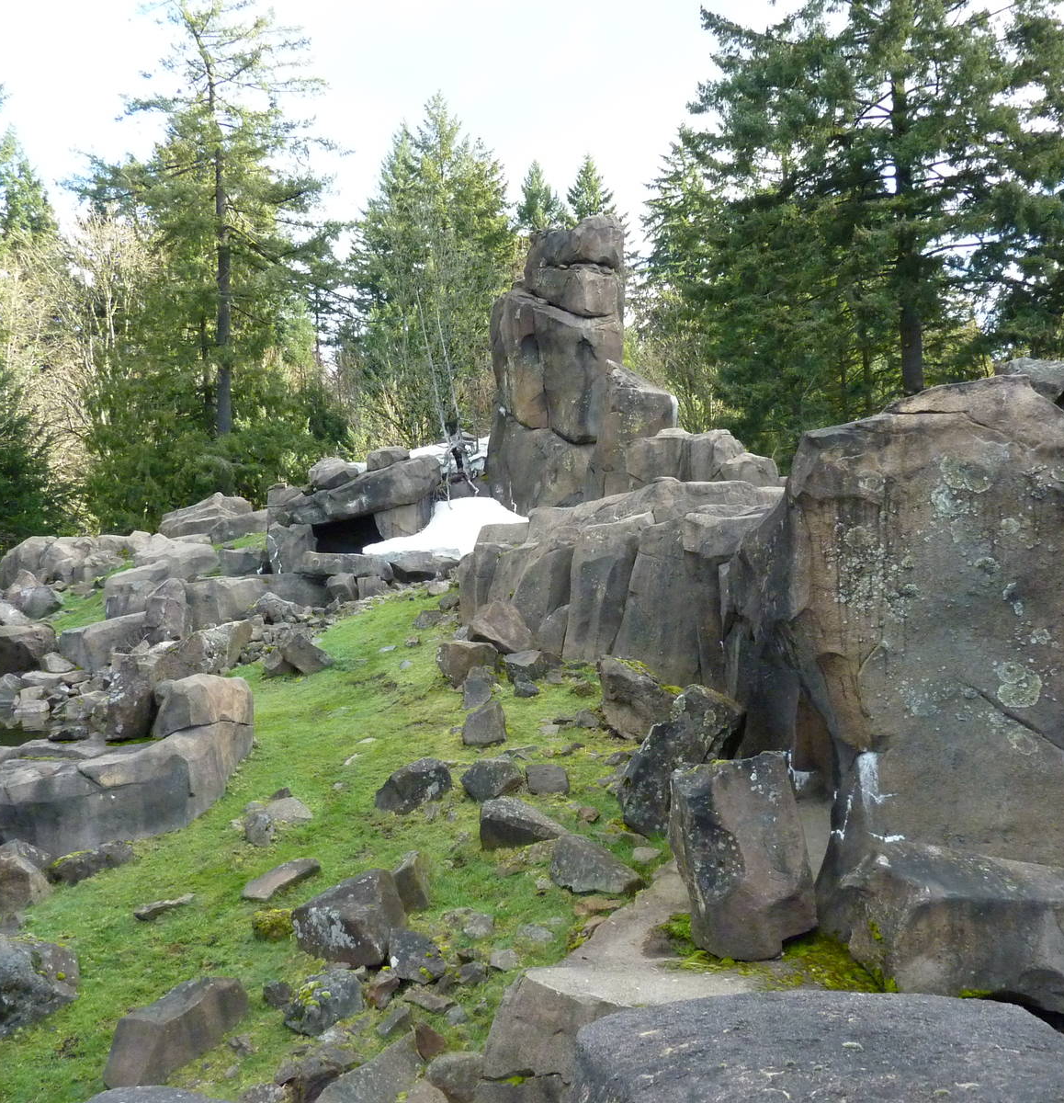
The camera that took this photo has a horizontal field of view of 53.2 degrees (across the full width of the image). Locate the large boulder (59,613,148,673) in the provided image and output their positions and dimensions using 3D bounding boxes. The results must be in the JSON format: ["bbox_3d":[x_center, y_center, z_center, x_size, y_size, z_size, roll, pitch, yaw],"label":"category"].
[{"bbox_3d":[-8.633,1.824,21.500,1.750,1.050,1.300,-2,1,-17],"label":"large boulder"}]

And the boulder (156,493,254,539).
[{"bbox_3d":[-9.849,-1.039,32.000,2.700,1.350,1.900,-1,-1,0],"label":"boulder"}]

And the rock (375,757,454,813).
[{"bbox_3d":[-1.209,2.411,10.900,0.780,0.520,0.560,-1,-1,-6],"label":"rock"}]

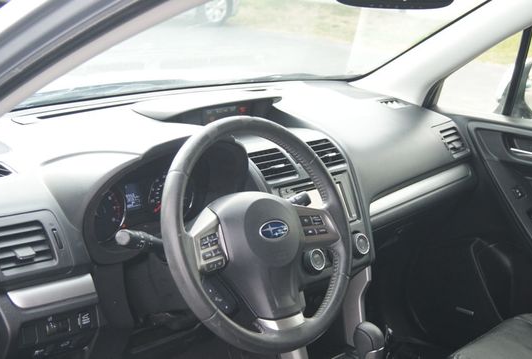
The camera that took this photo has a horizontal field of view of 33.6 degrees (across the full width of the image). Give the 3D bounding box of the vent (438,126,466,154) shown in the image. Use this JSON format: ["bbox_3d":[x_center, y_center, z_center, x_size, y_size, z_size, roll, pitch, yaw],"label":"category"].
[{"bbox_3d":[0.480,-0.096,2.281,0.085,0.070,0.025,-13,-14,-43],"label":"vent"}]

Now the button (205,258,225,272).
[{"bbox_3d":[-0.077,0.127,1.308,0.009,0.013,0.039,-20,-5,37],"label":"button"}]

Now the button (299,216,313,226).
[{"bbox_3d":[0.065,0.070,1.456,0.022,0.015,0.008,-6,-9,-32],"label":"button"}]

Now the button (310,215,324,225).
[{"bbox_3d":[0.085,0.068,1.468,0.022,0.015,0.008,-6,-9,-32],"label":"button"}]

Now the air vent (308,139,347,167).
[{"bbox_3d":[0.117,-0.050,1.874,0.088,0.070,0.025,-13,-24,-43],"label":"air vent"}]

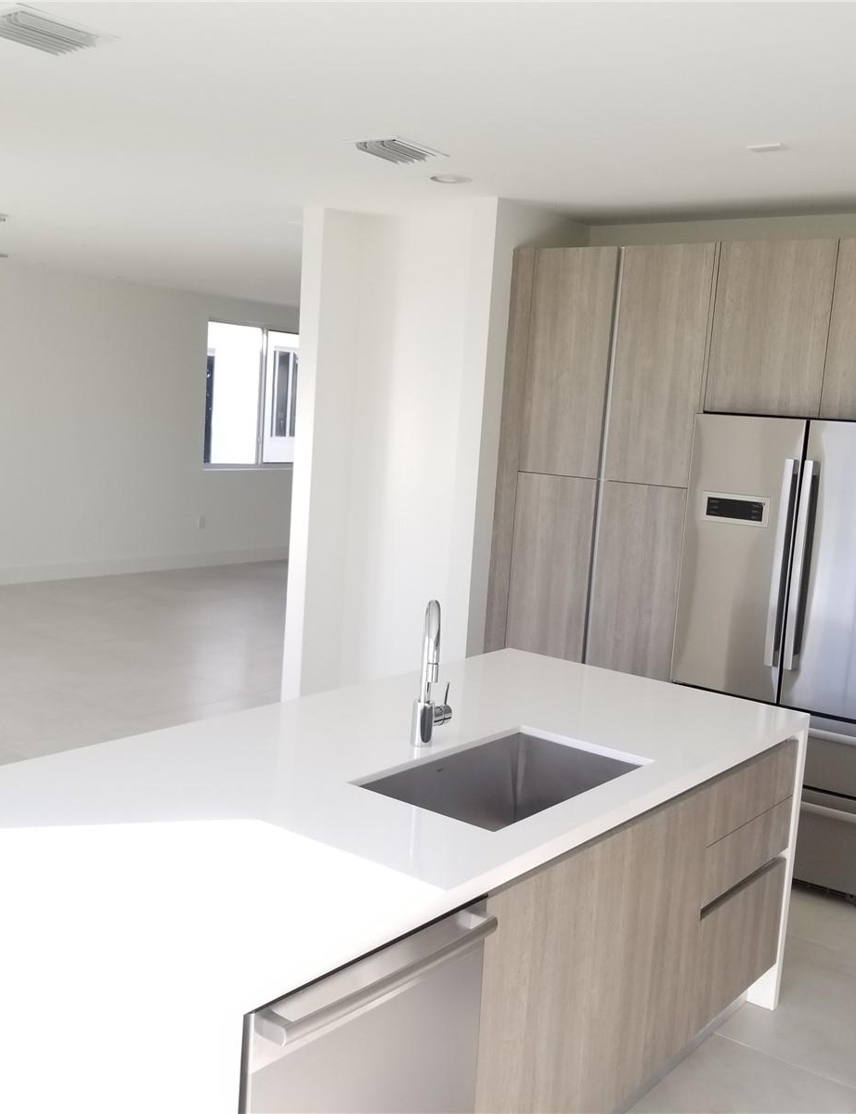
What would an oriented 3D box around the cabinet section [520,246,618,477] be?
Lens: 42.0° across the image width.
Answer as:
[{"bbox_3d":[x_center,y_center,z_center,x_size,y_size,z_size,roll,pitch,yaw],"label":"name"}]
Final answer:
[{"bbox_3d":[0.746,-0.860,5.035,0.412,0.979,0.460,10,10,38],"label":"cabinet section"}]

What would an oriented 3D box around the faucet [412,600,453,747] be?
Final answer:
[{"bbox_3d":[0.027,0.288,2.641,0.095,0.380,0.240,3,8,-6],"label":"faucet"}]

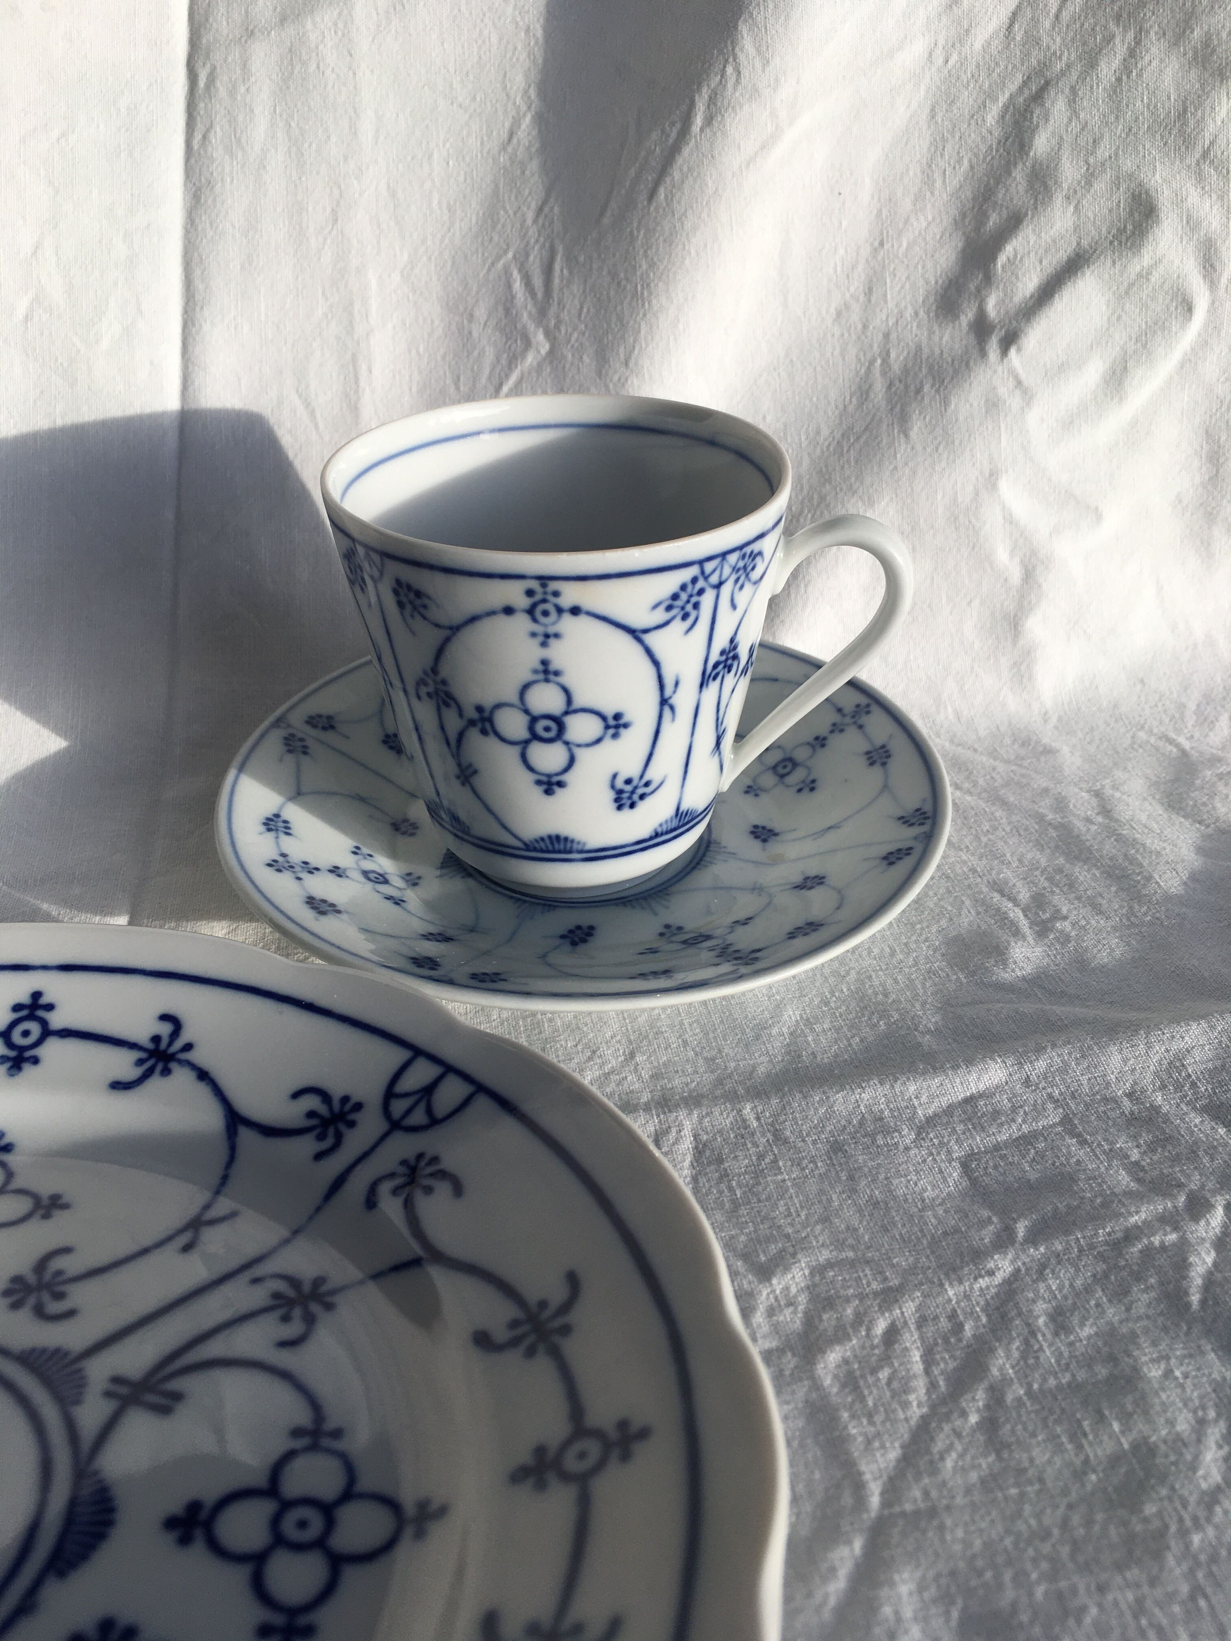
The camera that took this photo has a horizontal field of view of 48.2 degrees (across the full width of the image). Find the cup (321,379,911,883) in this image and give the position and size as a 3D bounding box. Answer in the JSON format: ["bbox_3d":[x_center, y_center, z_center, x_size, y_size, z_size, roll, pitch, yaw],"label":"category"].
[{"bbox_3d":[0.003,-0.030,0.262,0.106,0.078,0.081,-3,34,-4],"label":"cup"}]

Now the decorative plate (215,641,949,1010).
[{"bbox_3d":[-0.006,-0.002,0.280,0.144,0.021,0.144,0,33,0],"label":"decorative plate"}]

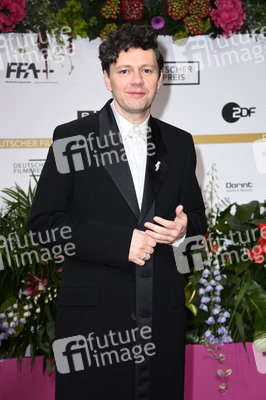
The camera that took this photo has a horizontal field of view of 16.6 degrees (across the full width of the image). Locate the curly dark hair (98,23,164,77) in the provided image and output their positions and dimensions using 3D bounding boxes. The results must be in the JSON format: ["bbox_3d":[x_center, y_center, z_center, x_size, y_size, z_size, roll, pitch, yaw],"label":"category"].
[{"bbox_3d":[-0.006,-0.413,2.580,0.188,0.190,0.230,-2,5,-9],"label":"curly dark hair"}]

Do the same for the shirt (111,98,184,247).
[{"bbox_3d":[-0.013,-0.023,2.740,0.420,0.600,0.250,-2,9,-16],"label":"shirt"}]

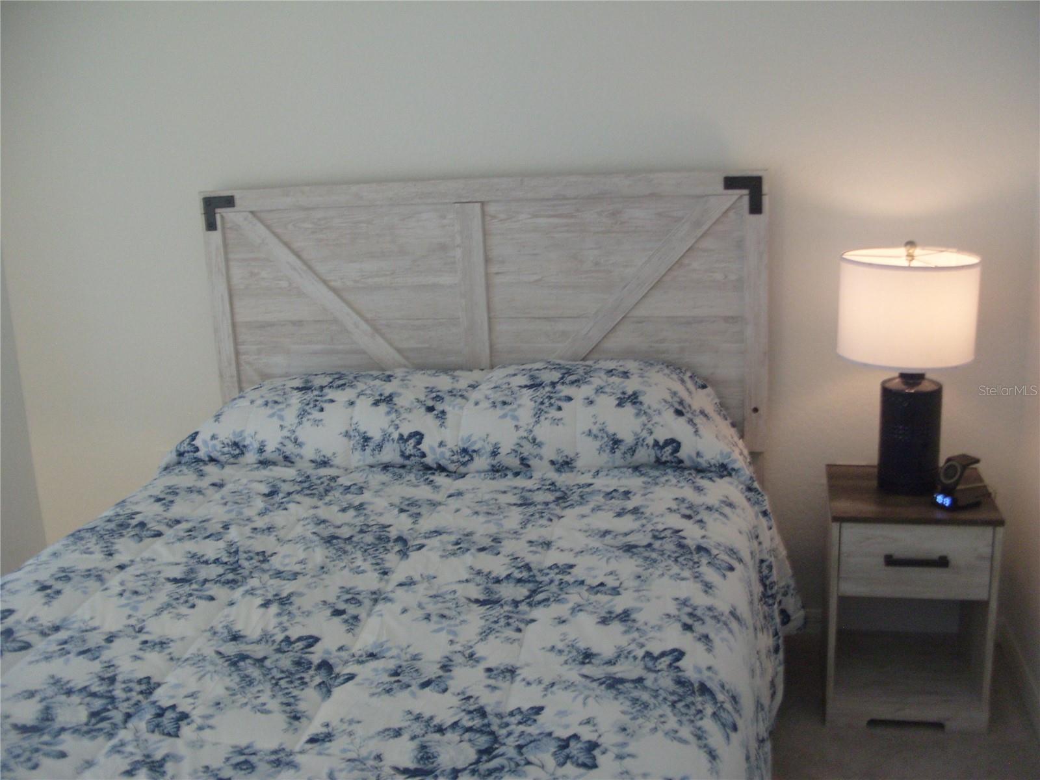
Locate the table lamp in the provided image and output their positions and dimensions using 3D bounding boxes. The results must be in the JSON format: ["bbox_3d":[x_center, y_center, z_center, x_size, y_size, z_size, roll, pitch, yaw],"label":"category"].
[{"bbox_3d":[0.987,-0.060,2.680,0.335,0.636,0.335,1,14,13],"label":"table lamp"}]

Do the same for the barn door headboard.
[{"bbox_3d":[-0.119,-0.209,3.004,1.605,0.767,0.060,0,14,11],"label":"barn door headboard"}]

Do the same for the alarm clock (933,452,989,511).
[{"bbox_3d":[1.084,0.223,2.600,0.120,0.116,0.075,-13,17,-37],"label":"alarm clock"}]

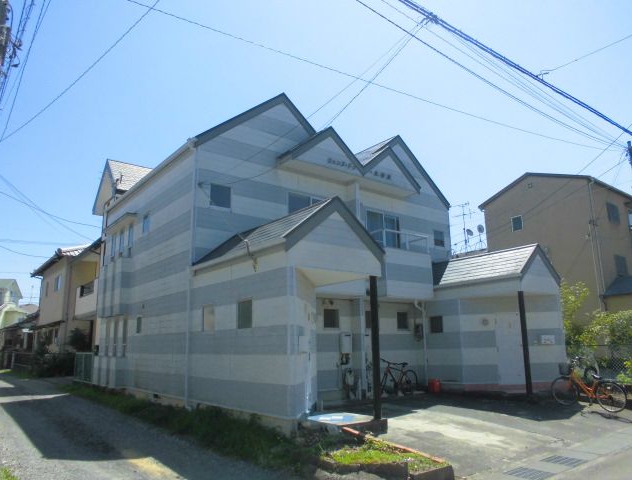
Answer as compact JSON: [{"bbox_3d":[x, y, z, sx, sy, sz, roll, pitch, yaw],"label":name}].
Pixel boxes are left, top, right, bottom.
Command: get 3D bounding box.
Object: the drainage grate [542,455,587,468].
[{"bbox_3d":[3.290,2.930,6.370,0.470,0.040,0.440,9,-16,-38],"label":"drainage grate"}]

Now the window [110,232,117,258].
[{"bbox_3d":[-6.626,0.176,15.746,0.100,0.780,0.430,9,-15,-37],"label":"window"}]

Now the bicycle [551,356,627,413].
[{"bbox_3d":[6.556,3.508,11.669,0.570,1.150,1.760,7,-15,-33],"label":"bicycle"}]

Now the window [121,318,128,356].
[{"bbox_3d":[-5.425,2.764,13.654,0.100,1.120,0.420,9,-16,-38],"label":"window"}]

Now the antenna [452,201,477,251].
[{"bbox_3d":[8.557,-0.778,27.698,1.400,2.800,0.600,-11,-16,40],"label":"antenna"}]

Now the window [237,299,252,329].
[{"bbox_3d":[-1.286,1.337,8.674,0.100,0.530,0.540,9,-16,-38],"label":"window"}]

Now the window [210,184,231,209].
[{"bbox_3d":[-2.223,-0.996,11.174,0.530,0.530,0.100,9,-15,-37],"label":"window"}]

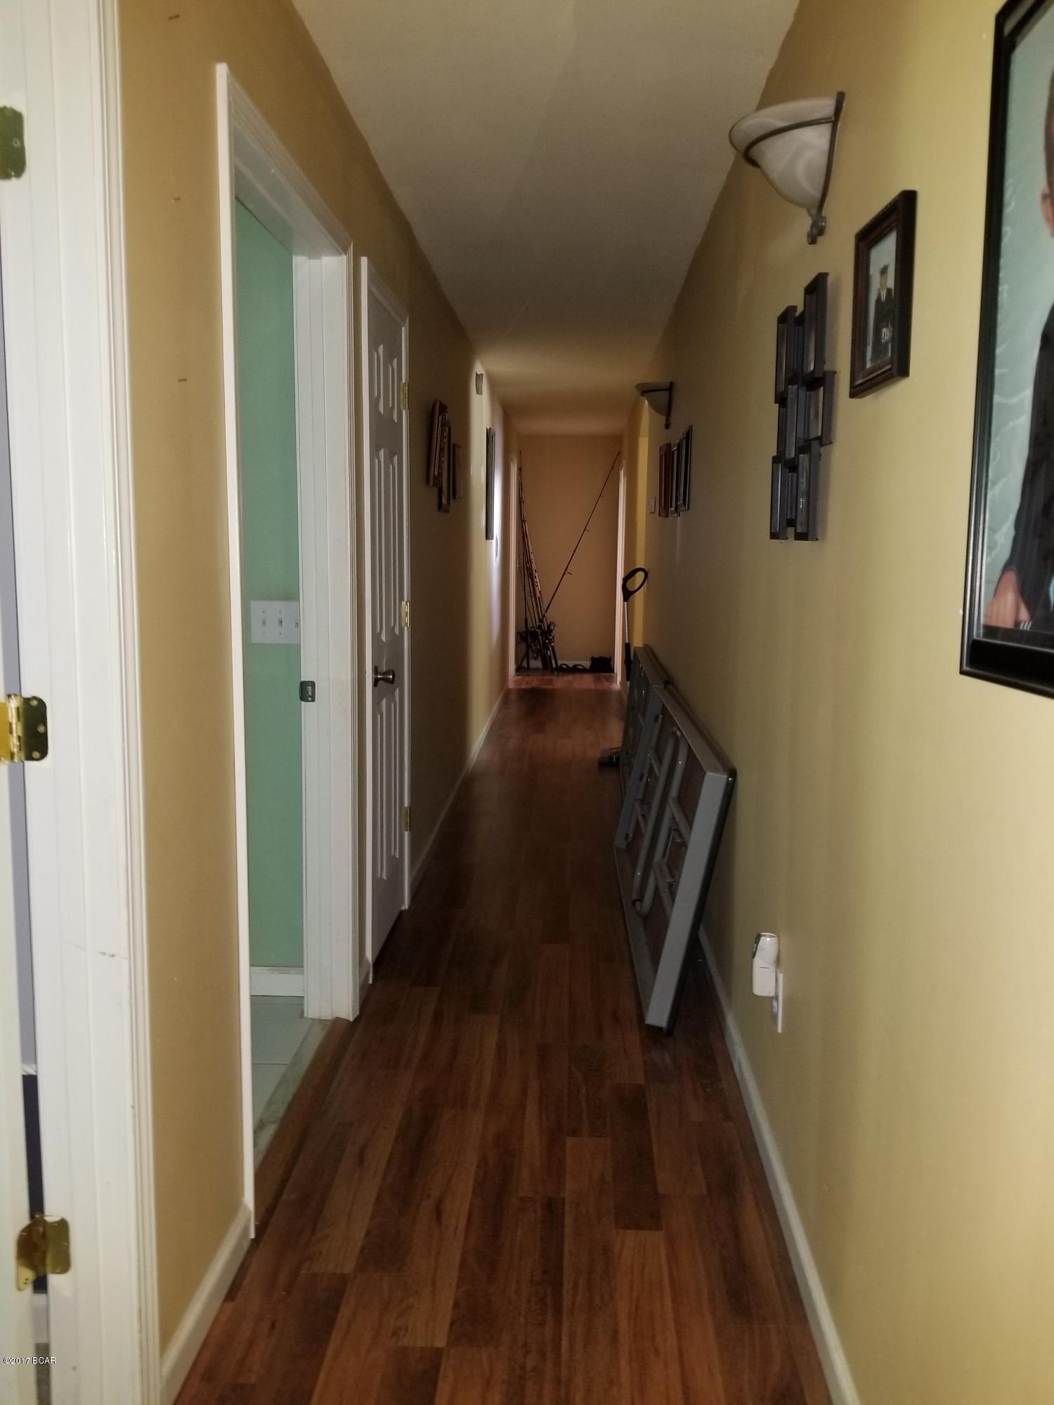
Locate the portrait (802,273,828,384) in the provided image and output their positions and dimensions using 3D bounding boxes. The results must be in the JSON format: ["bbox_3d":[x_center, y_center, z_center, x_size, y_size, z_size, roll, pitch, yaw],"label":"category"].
[{"bbox_3d":[0.531,-0.686,1.956,0.017,0.178,0.122,1,8,2],"label":"portrait"}]

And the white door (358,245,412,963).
[{"bbox_3d":[-0.468,-0.226,3.439,0.048,2.060,0.660,1,8,2],"label":"white door"}]

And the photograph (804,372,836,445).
[{"bbox_3d":[0.524,-0.519,1.895,0.019,0.122,0.145,1,8,2],"label":"photograph"}]

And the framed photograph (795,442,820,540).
[{"bbox_3d":[0.526,-0.393,1.983,0.017,0.177,0.128,1,8,2],"label":"framed photograph"}]

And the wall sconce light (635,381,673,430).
[{"bbox_3d":[0.601,-1.407,5.072,0.178,0.215,0.310,1,8,2],"label":"wall sconce light"}]

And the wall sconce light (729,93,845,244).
[{"bbox_3d":[0.455,-0.944,1.924,0.178,0.215,0.310,1,8,2],"label":"wall sconce light"}]

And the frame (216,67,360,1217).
[{"bbox_3d":[-0.562,-0.082,2.381,0.147,2.100,0.985,1,8,2],"label":"frame"}]

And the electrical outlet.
[{"bbox_3d":[0.519,0.612,2.197,0.009,0.122,0.072,1,8,2],"label":"electrical outlet"}]

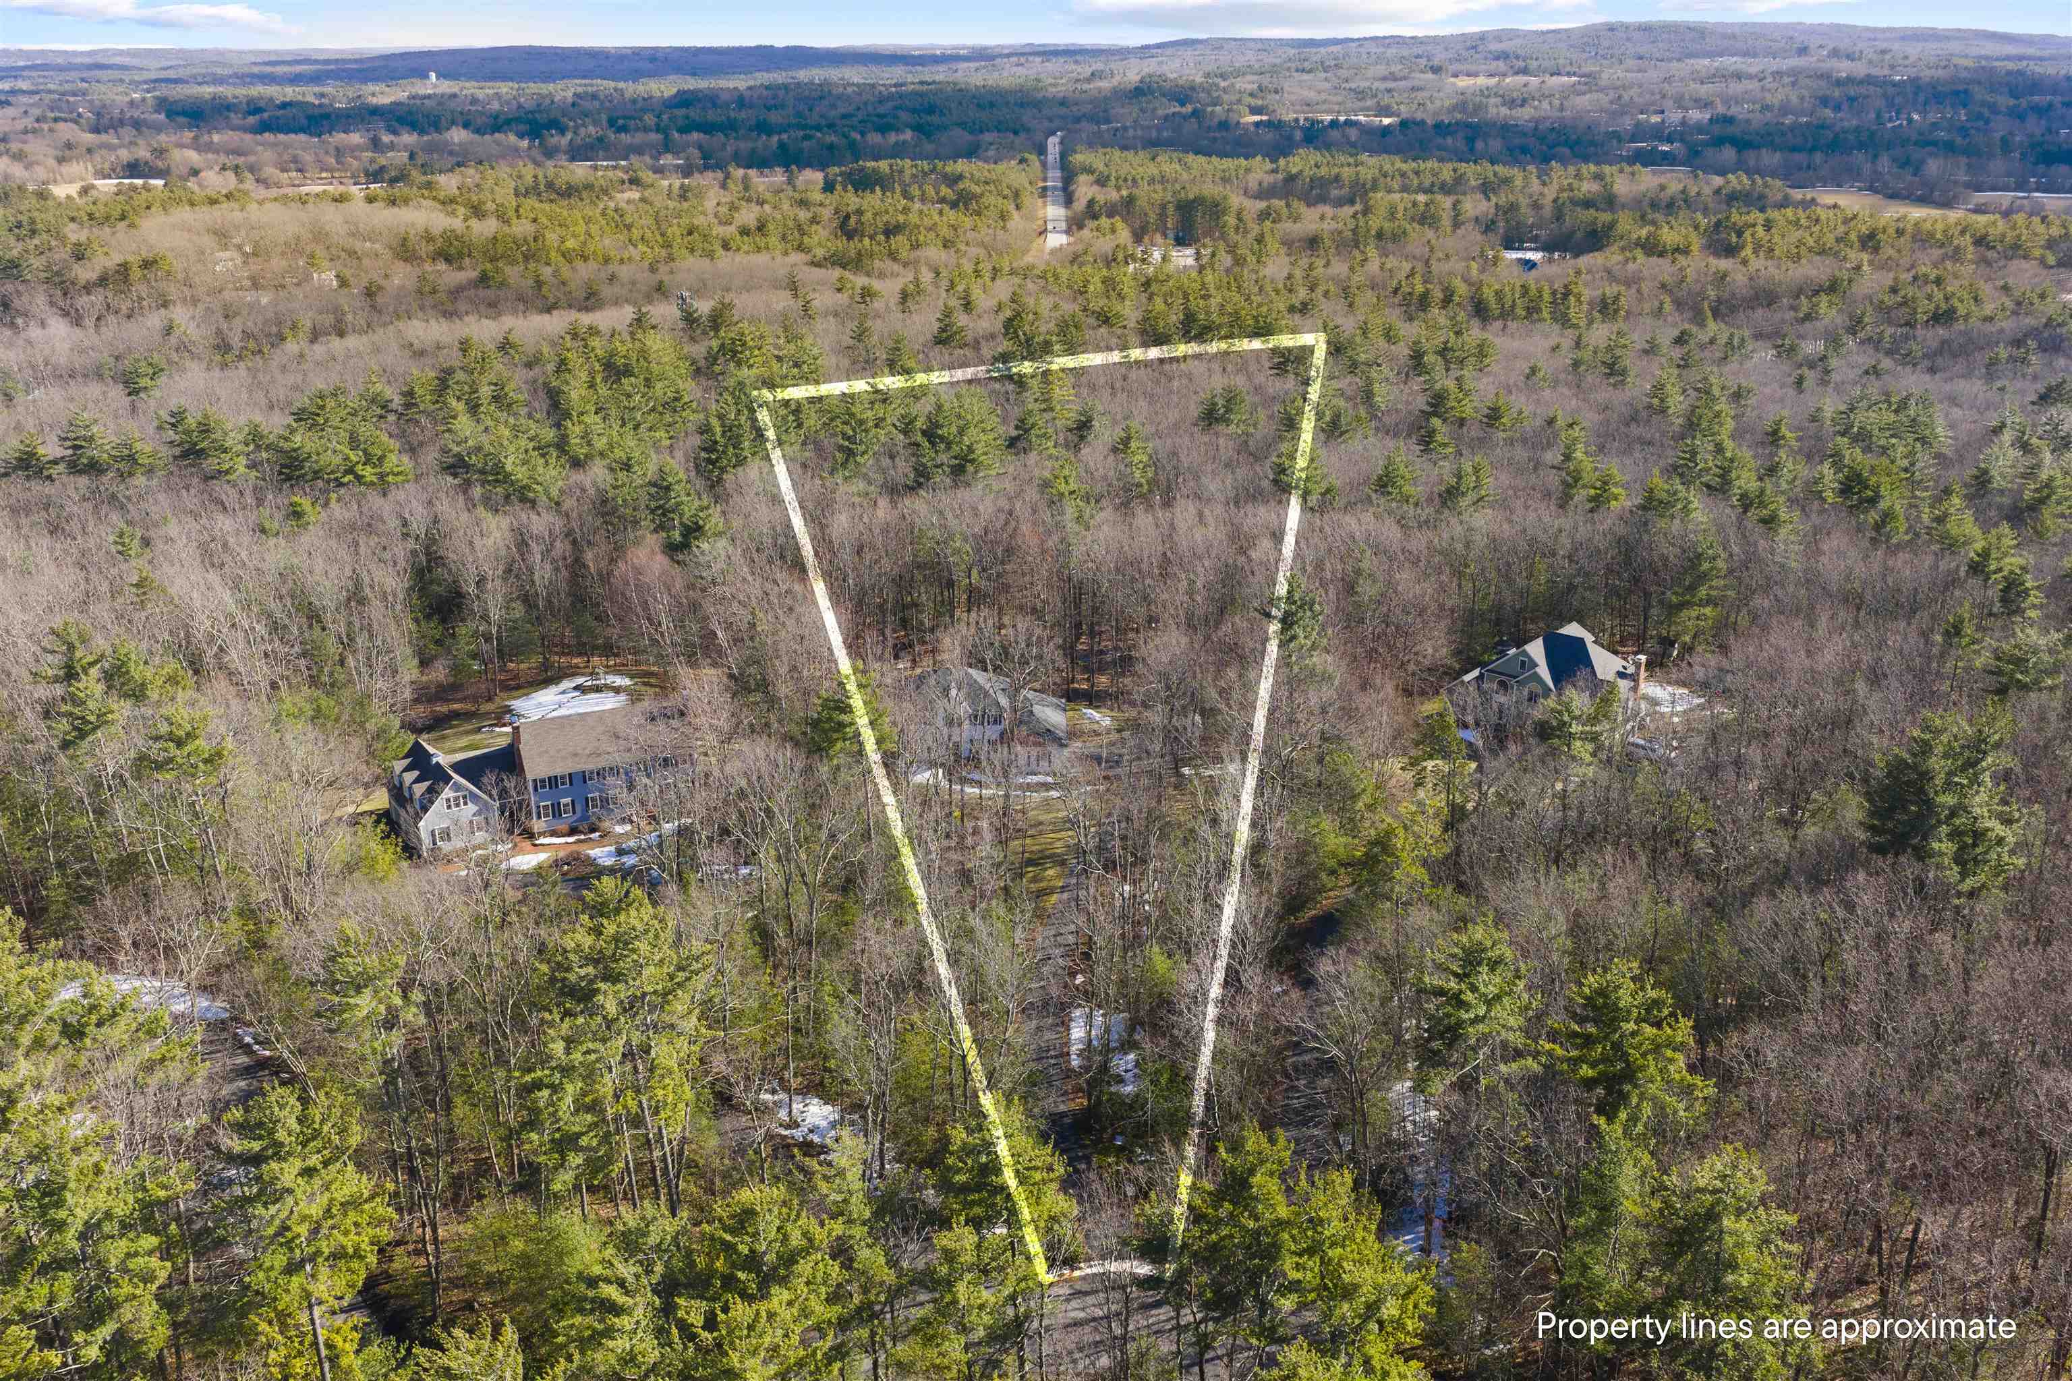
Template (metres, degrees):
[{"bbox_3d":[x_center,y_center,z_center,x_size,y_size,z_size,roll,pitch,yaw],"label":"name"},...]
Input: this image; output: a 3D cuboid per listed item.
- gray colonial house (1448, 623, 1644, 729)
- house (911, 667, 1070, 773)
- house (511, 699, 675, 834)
[{"bbox_3d":[52.663,-2.397,165.013,16.500,10.000,13.000,11,24,25],"label":"gray colonial house"},{"bbox_3d":[-4.104,2.126,158.004,13.000,8.600,9.500,11,24,26],"label":"house"},{"bbox_3d":[-40.667,6.262,149.406,13.700,9.100,9.100,-8,23,-20],"label":"house"}]

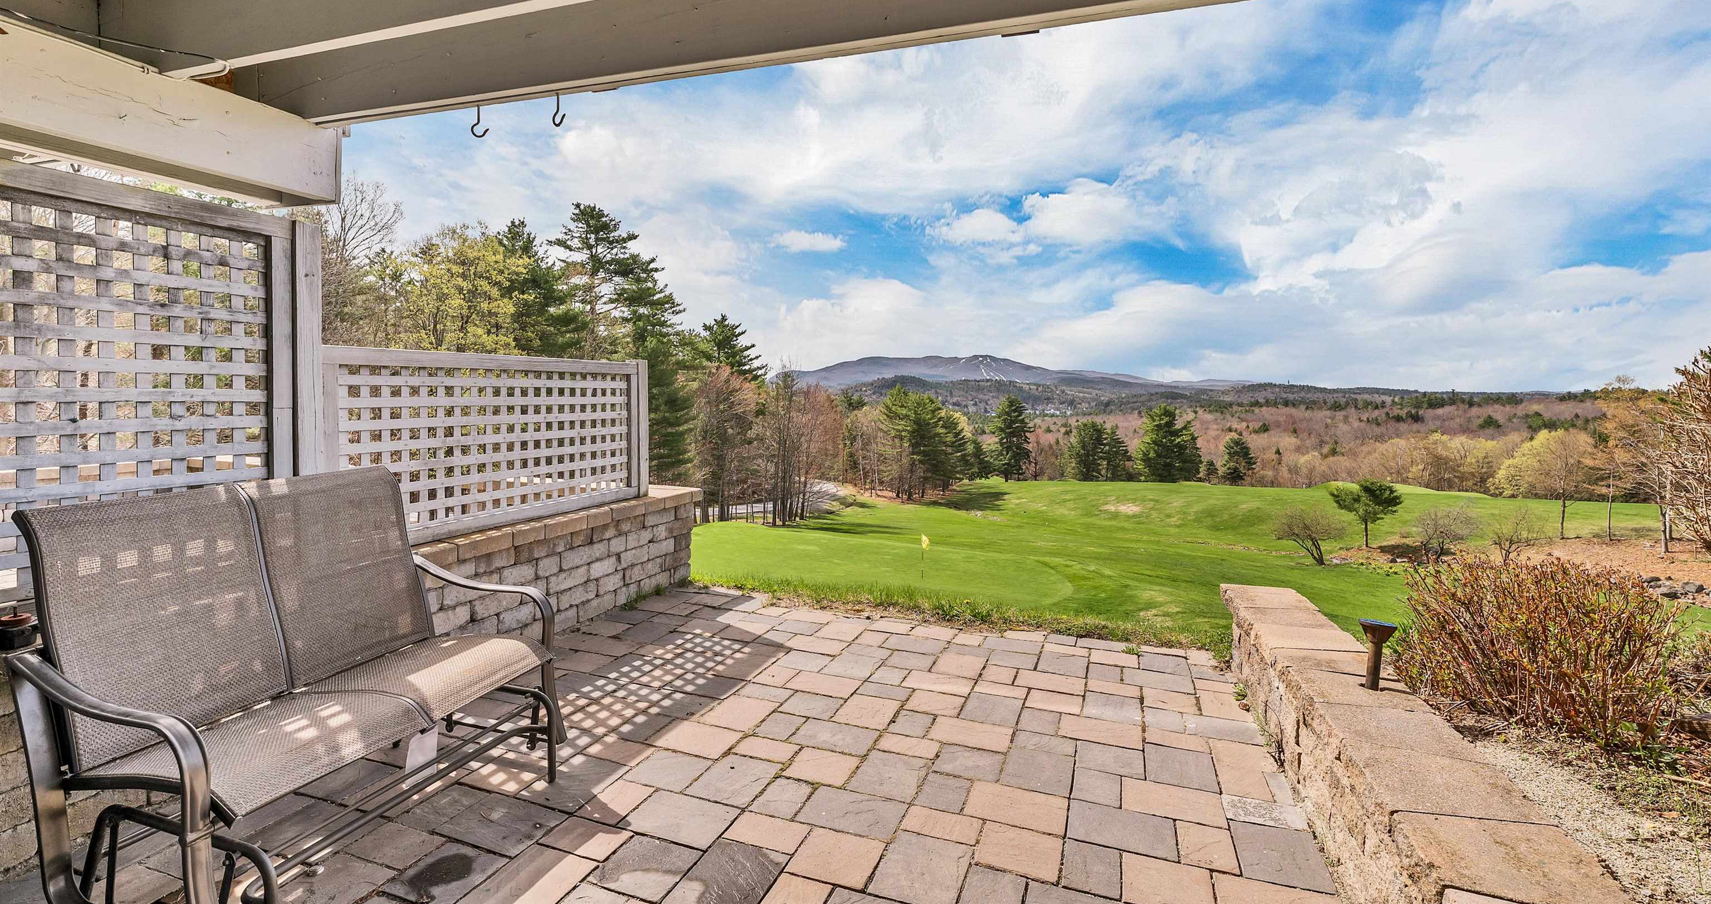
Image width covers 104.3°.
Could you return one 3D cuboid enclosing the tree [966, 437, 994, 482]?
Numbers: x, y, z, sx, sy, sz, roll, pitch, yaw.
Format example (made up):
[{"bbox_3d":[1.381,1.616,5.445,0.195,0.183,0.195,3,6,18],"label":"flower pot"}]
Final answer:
[{"bbox_3d":[19.515,1.055,105.000,5.393,7.176,5.393,3,5,11],"label":"tree"}]

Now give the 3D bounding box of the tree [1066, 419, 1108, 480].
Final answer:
[{"bbox_3d":[38.931,-0.113,112.000,6.589,10.581,6.589,3,5,19],"label":"tree"}]

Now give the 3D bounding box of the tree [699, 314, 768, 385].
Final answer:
[{"bbox_3d":[-14.617,-5.276,75.000,9.023,20.804,9.023,1,5,-11],"label":"tree"}]

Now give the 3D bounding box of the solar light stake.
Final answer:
[{"bbox_3d":[1.620,0.629,2.049,0.096,0.208,0.096,6,7,39],"label":"solar light stake"}]

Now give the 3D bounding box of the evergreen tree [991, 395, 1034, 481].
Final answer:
[{"bbox_3d":[25.969,-2.101,110.000,6.883,14.372,6.883,3,5,13],"label":"evergreen tree"}]

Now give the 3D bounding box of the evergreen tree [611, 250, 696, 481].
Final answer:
[{"bbox_3d":[-18.445,-6.573,60.000,7.721,23.276,7.721,0,5,-17],"label":"evergreen tree"}]

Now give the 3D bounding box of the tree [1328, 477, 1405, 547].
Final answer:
[{"bbox_3d":[31.469,3.750,41.000,3.856,4.368,3.856,6,7,38],"label":"tree"}]

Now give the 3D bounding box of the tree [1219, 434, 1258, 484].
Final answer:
[{"bbox_3d":[67.468,1.411,117.000,5.906,8.937,5.906,5,6,30],"label":"tree"}]

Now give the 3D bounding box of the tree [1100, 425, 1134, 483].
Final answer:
[{"bbox_3d":[44.501,0.341,113.000,6.126,9.767,6.126,4,6,21],"label":"tree"}]

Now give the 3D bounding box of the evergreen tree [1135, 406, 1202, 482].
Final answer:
[{"bbox_3d":[51.607,-1.327,110.000,10.005,12.824,10.005,4,6,25],"label":"evergreen tree"}]

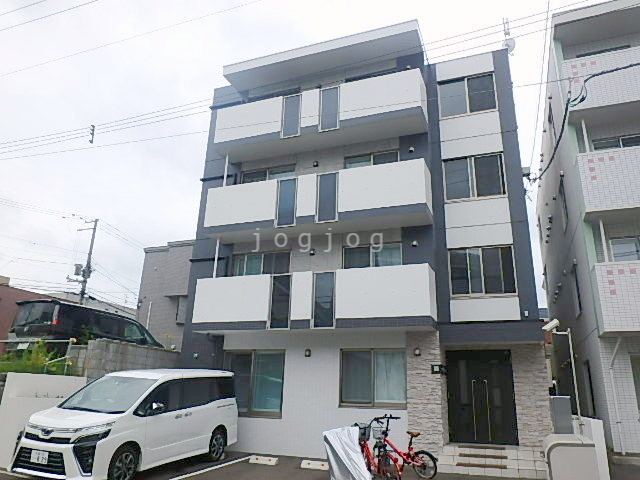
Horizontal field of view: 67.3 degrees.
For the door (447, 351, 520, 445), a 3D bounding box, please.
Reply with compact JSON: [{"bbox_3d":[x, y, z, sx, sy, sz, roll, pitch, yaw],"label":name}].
[{"bbox_3d":[4.003,3.886,11.939,1.561,2.204,0.100,-5,-21,20],"label":"door"}]

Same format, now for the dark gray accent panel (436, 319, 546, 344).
[{"bbox_3d":[3.779,2.072,10.731,2.158,0.474,0.167,-5,-20,20],"label":"dark gray accent panel"}]

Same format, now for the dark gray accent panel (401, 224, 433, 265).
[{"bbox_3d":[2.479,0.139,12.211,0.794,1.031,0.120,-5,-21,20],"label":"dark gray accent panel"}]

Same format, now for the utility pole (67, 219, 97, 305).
[{"bbox_3d":[-15.829,4.103,31.232,1.300,11.600,0.600,-5,-20,20],"label":"utility pole"}]

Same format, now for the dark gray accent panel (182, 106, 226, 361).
[{"bbox_3d":[-3.091,0.242,13.792,0.856,9.858,0.418,-5,-20,20],"label":"dark gray accent panel"}]

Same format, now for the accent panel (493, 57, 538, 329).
[{"bbox_3d":[5.264,-1.837,13.064,0.425,8.036,0.140,-5,-21,20],"label":"accent panel"}]

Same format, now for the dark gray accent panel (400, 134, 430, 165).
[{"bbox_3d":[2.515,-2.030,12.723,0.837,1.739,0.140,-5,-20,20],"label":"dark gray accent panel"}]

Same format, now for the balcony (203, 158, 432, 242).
[{"bbox_3d":[-0.192,-0.914,12.948,6.154,1.428,0.875,-5,-20,20],"label":"balcony"}]

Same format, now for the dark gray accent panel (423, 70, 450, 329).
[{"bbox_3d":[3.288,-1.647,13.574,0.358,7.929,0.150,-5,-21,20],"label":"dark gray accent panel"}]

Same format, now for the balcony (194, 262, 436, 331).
[{"bbox_3d":[-0.288,1.621,12.194,6.214,1.411,0.948,-5,-21,20],"label":"balcony"}]

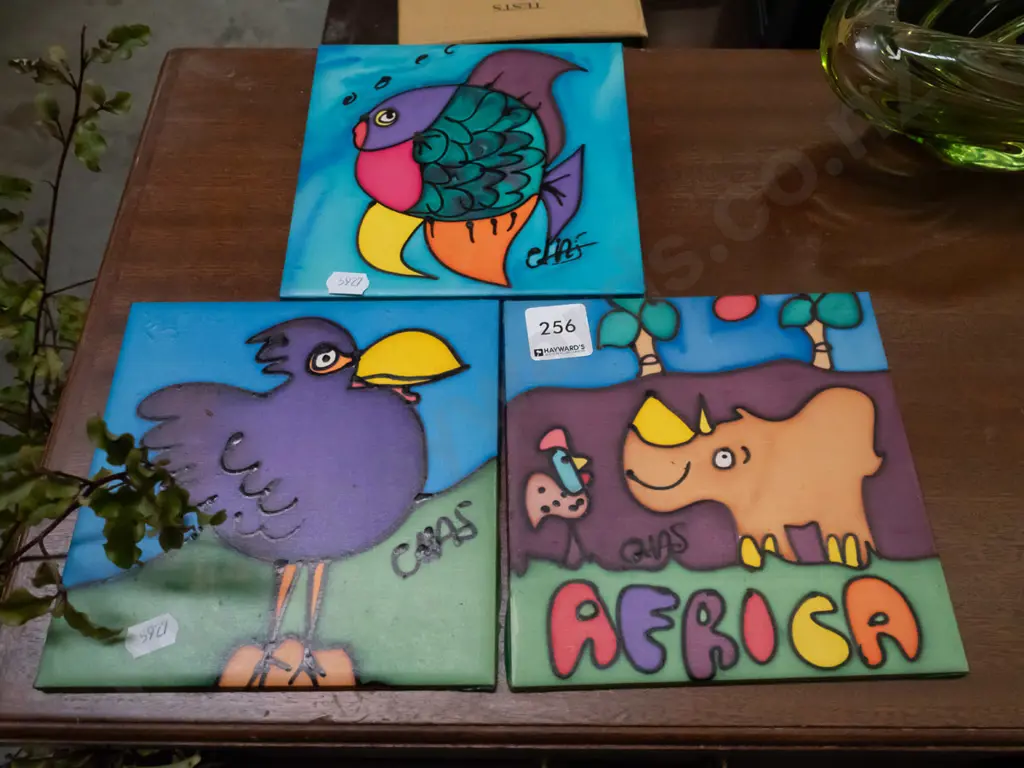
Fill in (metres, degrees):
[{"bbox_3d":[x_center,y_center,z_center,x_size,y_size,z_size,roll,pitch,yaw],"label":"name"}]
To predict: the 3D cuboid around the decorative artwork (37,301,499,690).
[{"bbox_3d":[-0.113,0.049,0.433,0.210,0.015,0.210,0,62,0],"label":"decorative artwork"}]

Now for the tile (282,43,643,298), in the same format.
[{"bbox_3d":[-0.029,-0.140,0.533,0.210,0.015,0.210,0,62,0],"label":"tile"}]

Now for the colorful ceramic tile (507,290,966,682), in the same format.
[{"bbox_3d":[0.103,0.046,0.434,0.210,0.015,0.210,-1,62,0],"label":"colorful ceramic tile"}]

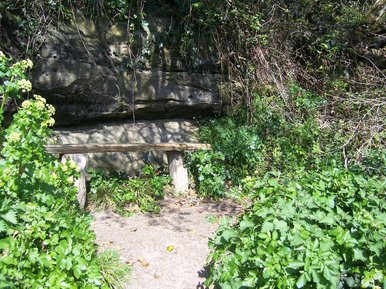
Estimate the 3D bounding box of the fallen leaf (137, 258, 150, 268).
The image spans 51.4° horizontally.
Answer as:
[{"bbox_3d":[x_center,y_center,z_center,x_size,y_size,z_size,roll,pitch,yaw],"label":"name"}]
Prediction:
[{"bbox_3d":[-0.237,0.575,1.940,0.050,0.018,0.080,-4,8,-27],"label":"fallen leaf"}]

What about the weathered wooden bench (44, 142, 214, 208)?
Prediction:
[{"bbox_3d":[-0.470,0.245,3.300,1.420,0.480,0.280,-1,2,-36],"label":"weathered wooden bench"}]

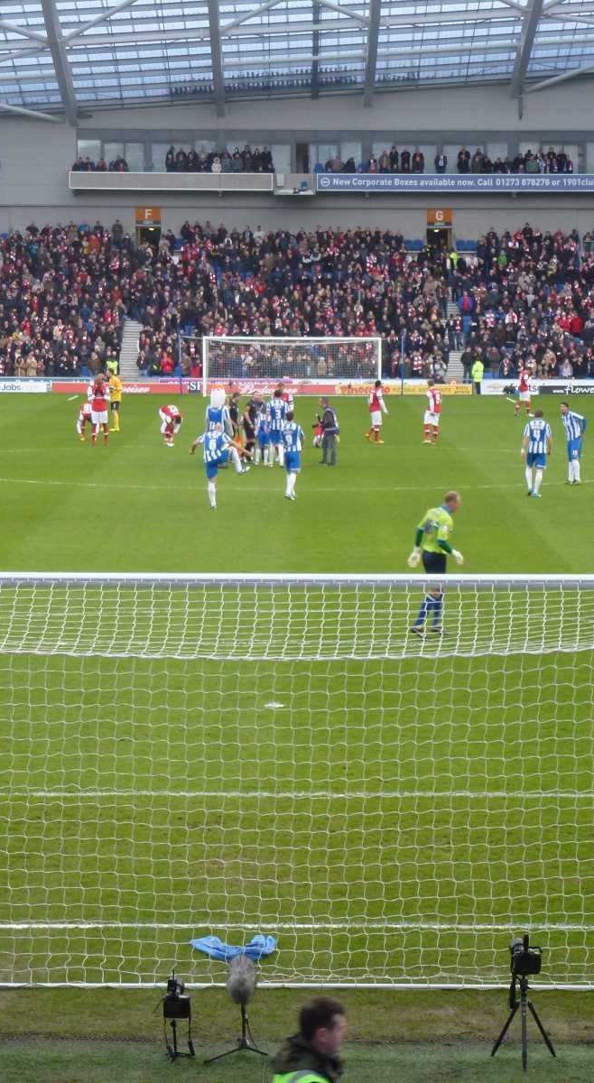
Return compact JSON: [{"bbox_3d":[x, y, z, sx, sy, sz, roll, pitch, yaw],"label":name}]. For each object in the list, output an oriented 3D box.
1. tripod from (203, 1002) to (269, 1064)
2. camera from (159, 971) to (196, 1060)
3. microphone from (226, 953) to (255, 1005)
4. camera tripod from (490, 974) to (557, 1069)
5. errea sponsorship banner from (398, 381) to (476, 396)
[{"bbox_3d":[-0.352,2.891,16.134,0.400,0.350,0.380,0,5,0],"label":"tripod"},{"bbox_3d":[-0.711,2.809,16.157,0.200,0.500,0.250,0,5,0],"label":"camera"},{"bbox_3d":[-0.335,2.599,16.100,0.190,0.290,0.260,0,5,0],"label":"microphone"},{"bbox_3d":[1.342,2.835,16.006,0.380,0.510,0.340,0,5,0],"label":"camera tripod"},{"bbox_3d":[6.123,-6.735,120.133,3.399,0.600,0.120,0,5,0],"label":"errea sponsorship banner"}]

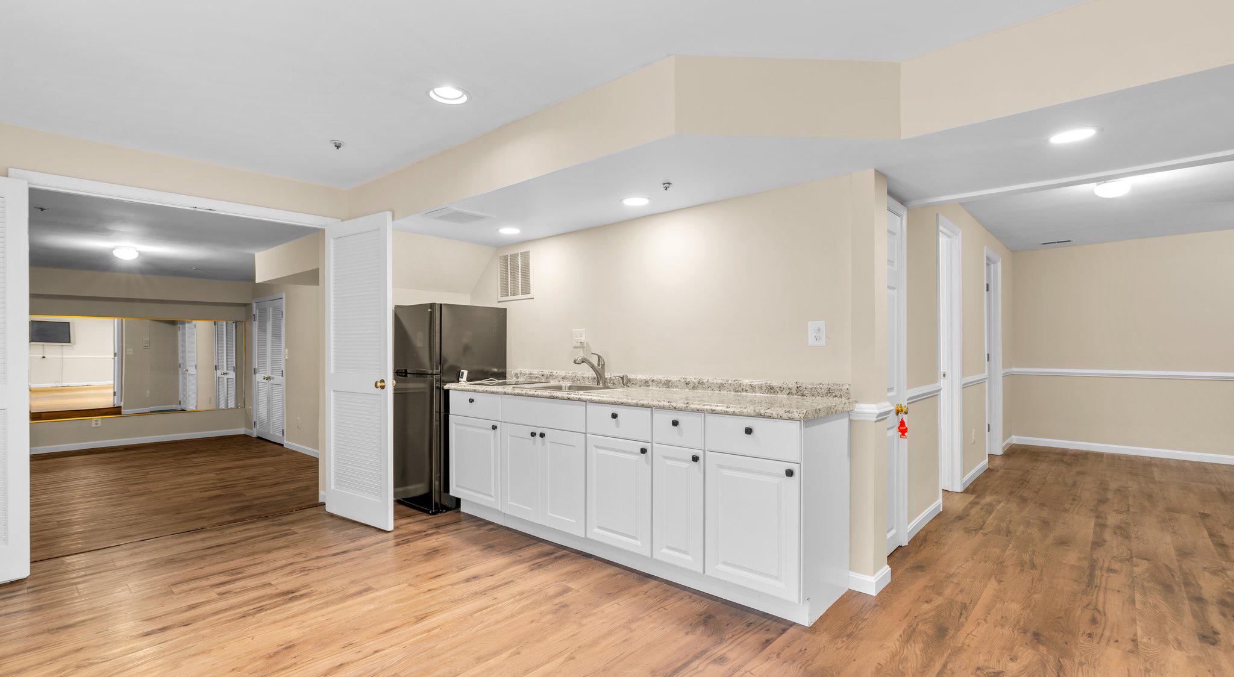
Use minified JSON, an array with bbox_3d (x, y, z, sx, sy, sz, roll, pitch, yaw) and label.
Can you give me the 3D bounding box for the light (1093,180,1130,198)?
[{"bbox_3d":[3.309,-1.009,3.677,0.195,0.105,0.195,-1,-1,41],"label":"light"}]

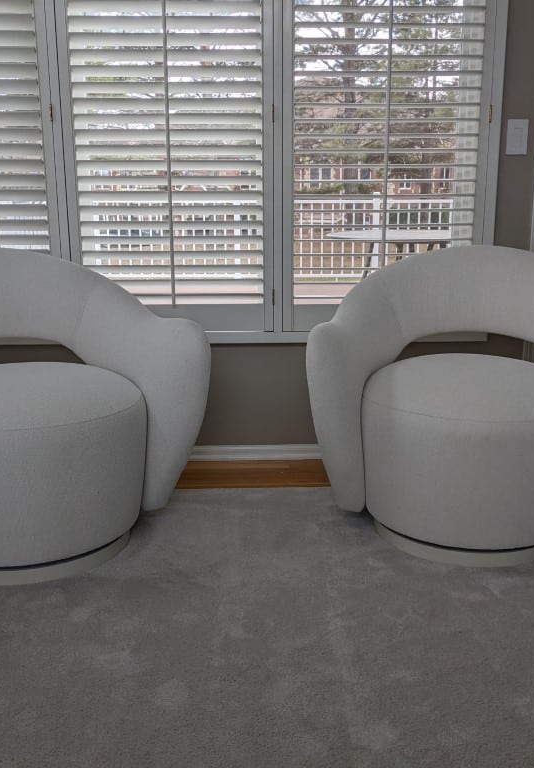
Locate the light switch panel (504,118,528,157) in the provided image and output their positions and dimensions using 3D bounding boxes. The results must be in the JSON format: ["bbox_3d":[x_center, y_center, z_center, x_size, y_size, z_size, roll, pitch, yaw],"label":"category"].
[{"bbox_3d":[0.871,-0.856,2.770,0.072,0.116,0.010,-1,13,-2],"label":"light switch panel"}]

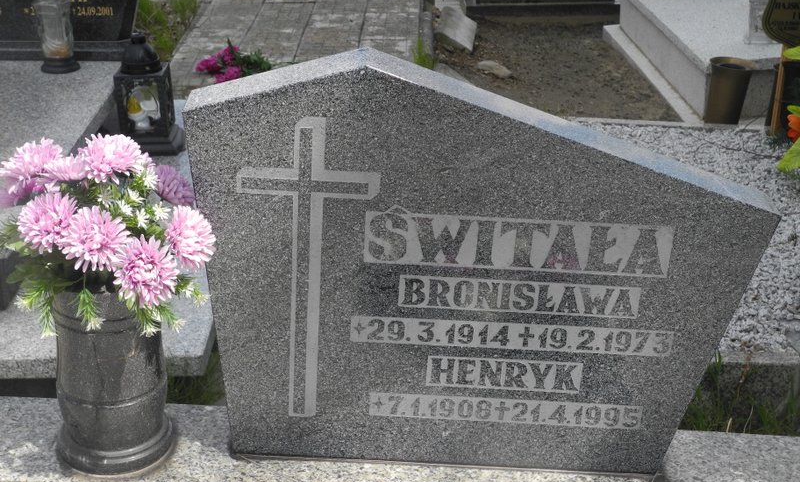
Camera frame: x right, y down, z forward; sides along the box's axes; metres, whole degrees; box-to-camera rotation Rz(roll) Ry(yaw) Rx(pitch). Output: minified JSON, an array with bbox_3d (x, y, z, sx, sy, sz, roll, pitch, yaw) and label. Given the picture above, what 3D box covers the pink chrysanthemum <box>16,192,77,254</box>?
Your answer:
[{"bbox_3d":[-0.455,-0.024,1.637,0.081,0.055,0.081,15,67,30],"label":"pink chrysanthemum"}]

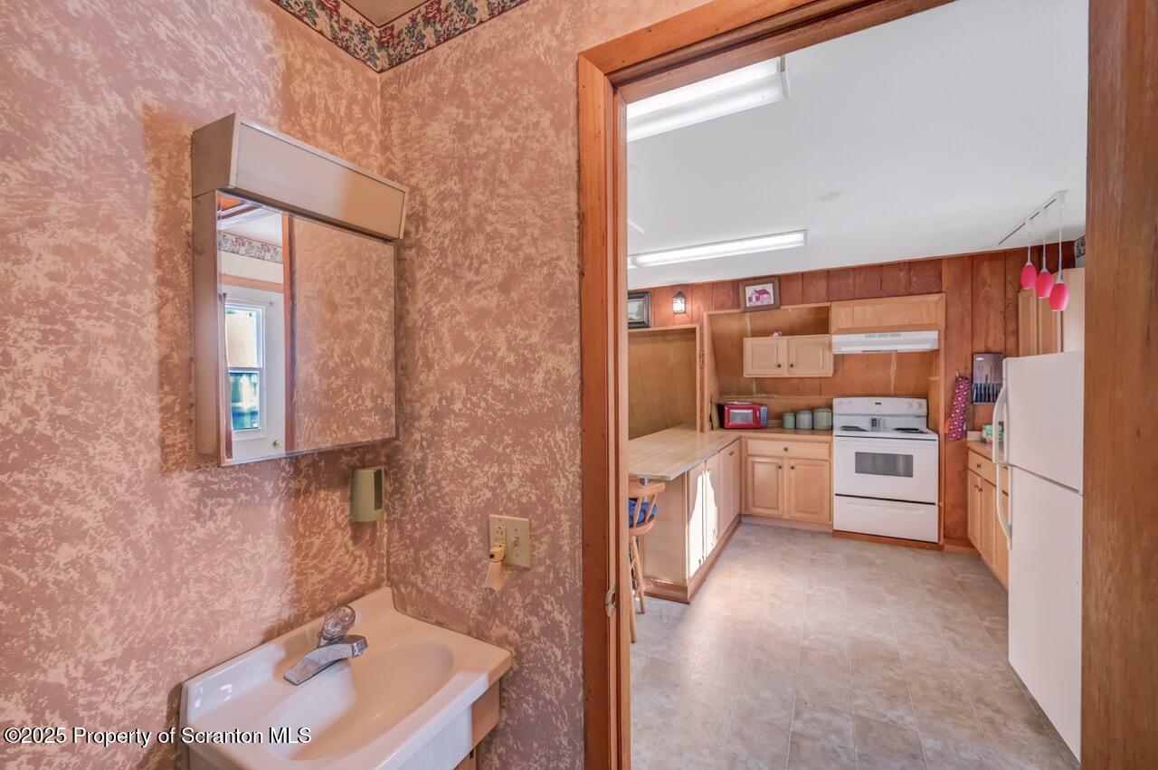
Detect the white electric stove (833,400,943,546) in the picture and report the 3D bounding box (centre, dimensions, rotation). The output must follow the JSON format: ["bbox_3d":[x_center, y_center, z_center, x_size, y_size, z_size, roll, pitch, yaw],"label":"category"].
[{"bbox_3d":[2.748,0.732,4.386,0.762,1.218,0.660,0,1,28],"label":"white electric stove"}]

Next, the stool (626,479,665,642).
[{"bbox_3d":[0.181,0.934,2.804,0.530,0.920,0.500,0,1,28],"label":"stool"}]

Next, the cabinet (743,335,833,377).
[{"bbox_3d":[1.990,-0.264,4.590,0.761,0.377,0.300,0,1,28],"label":"cabinet"}]

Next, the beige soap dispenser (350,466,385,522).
[{"bbox_3d":[-0.544,0.289,1.283,0.058,0.130,0.107,0,1,28],"label":"beige soap dispenser"}]

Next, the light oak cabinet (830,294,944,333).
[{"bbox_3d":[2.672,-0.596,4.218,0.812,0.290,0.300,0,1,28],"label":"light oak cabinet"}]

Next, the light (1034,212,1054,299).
[{"bbox_3d":[2.659,-0.739,2.753,0.107,0.496,0.107,0,1,28],"label":"light"}]

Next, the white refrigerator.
[{"bbox_3d":[2.222,0.622,1.851,0.780,1.520,0.715,0,1,25],"label":"white refrigerator"}]

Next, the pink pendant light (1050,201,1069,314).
[{"bbox_3d":[2.557,-0.691,2.563,0.110,0.601,0.110,0,1,28],"label":"pink pendant light"}]

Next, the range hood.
[{"bbox_3d":[2.669,-0.362,4.247,0.764,0.164,0.420,0,1,28],"label":"range hood"}]

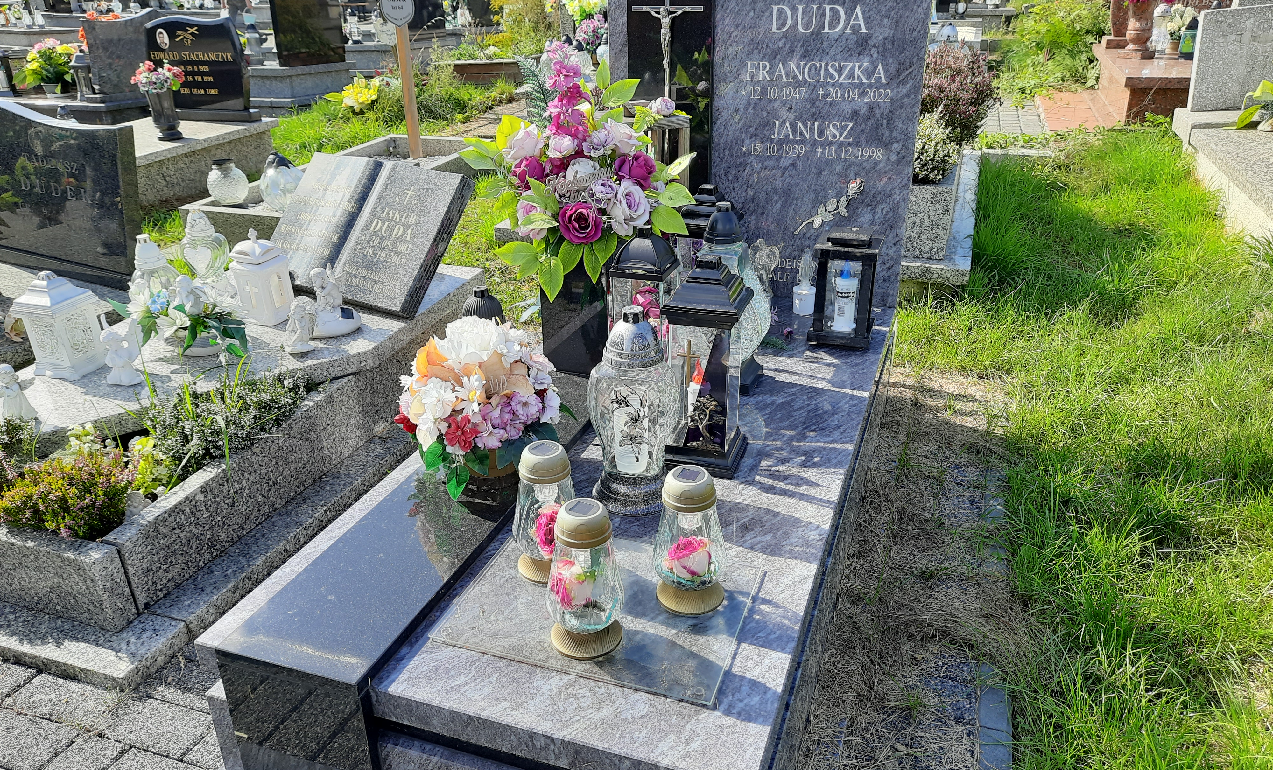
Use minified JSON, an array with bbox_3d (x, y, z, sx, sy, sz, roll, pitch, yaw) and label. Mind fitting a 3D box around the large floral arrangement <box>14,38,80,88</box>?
[{"bbox_3d":[-3.721,-2.027,5.800,0.420,0.320,0.360,-6,25,-11],"label":"large floral arrangement"}]

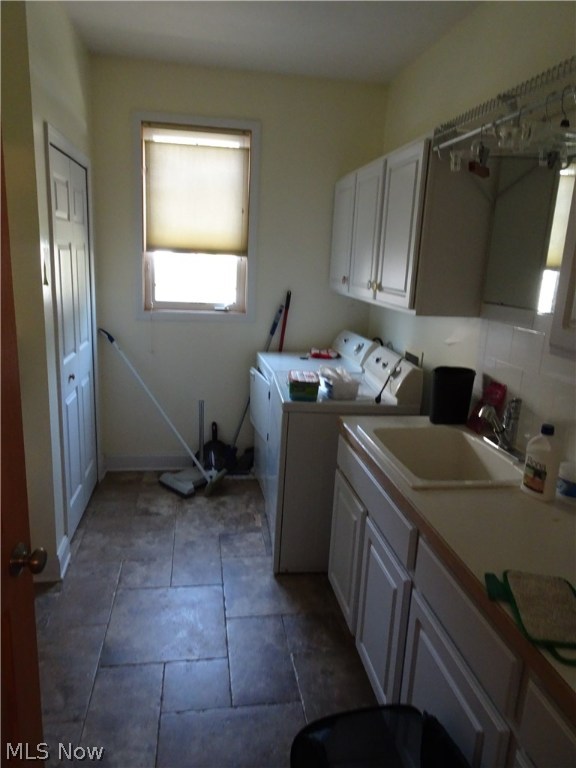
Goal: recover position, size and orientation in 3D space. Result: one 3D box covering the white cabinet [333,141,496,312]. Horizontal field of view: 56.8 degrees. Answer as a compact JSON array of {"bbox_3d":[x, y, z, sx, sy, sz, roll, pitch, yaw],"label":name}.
[{"bbox_3d":[0.581,-0.837,2.958,0.337,0.745,1.525,1,14,-10],"label":"white cabinet"}]

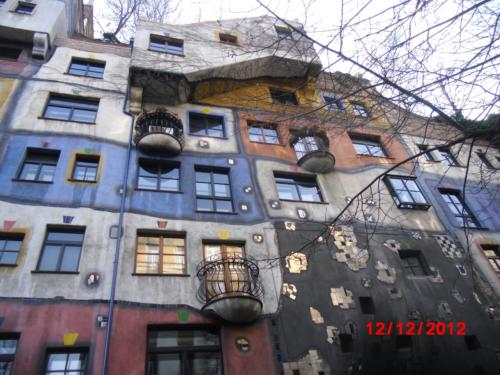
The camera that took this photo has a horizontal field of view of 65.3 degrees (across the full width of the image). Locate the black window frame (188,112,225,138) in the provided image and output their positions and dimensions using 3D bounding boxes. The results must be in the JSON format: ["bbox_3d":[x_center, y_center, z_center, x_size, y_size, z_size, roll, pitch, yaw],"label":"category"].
[{"bbox_3d":[-1.707,-2.383,15.511,1.426,1.387,0.184,4,-43,-15],"label":"black window frame"}]

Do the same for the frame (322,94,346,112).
[{"bbox_3d":[4.061,-4.011,19.031,1.067,1.067,0.184,4,-43,-15],"label":"frame"}]

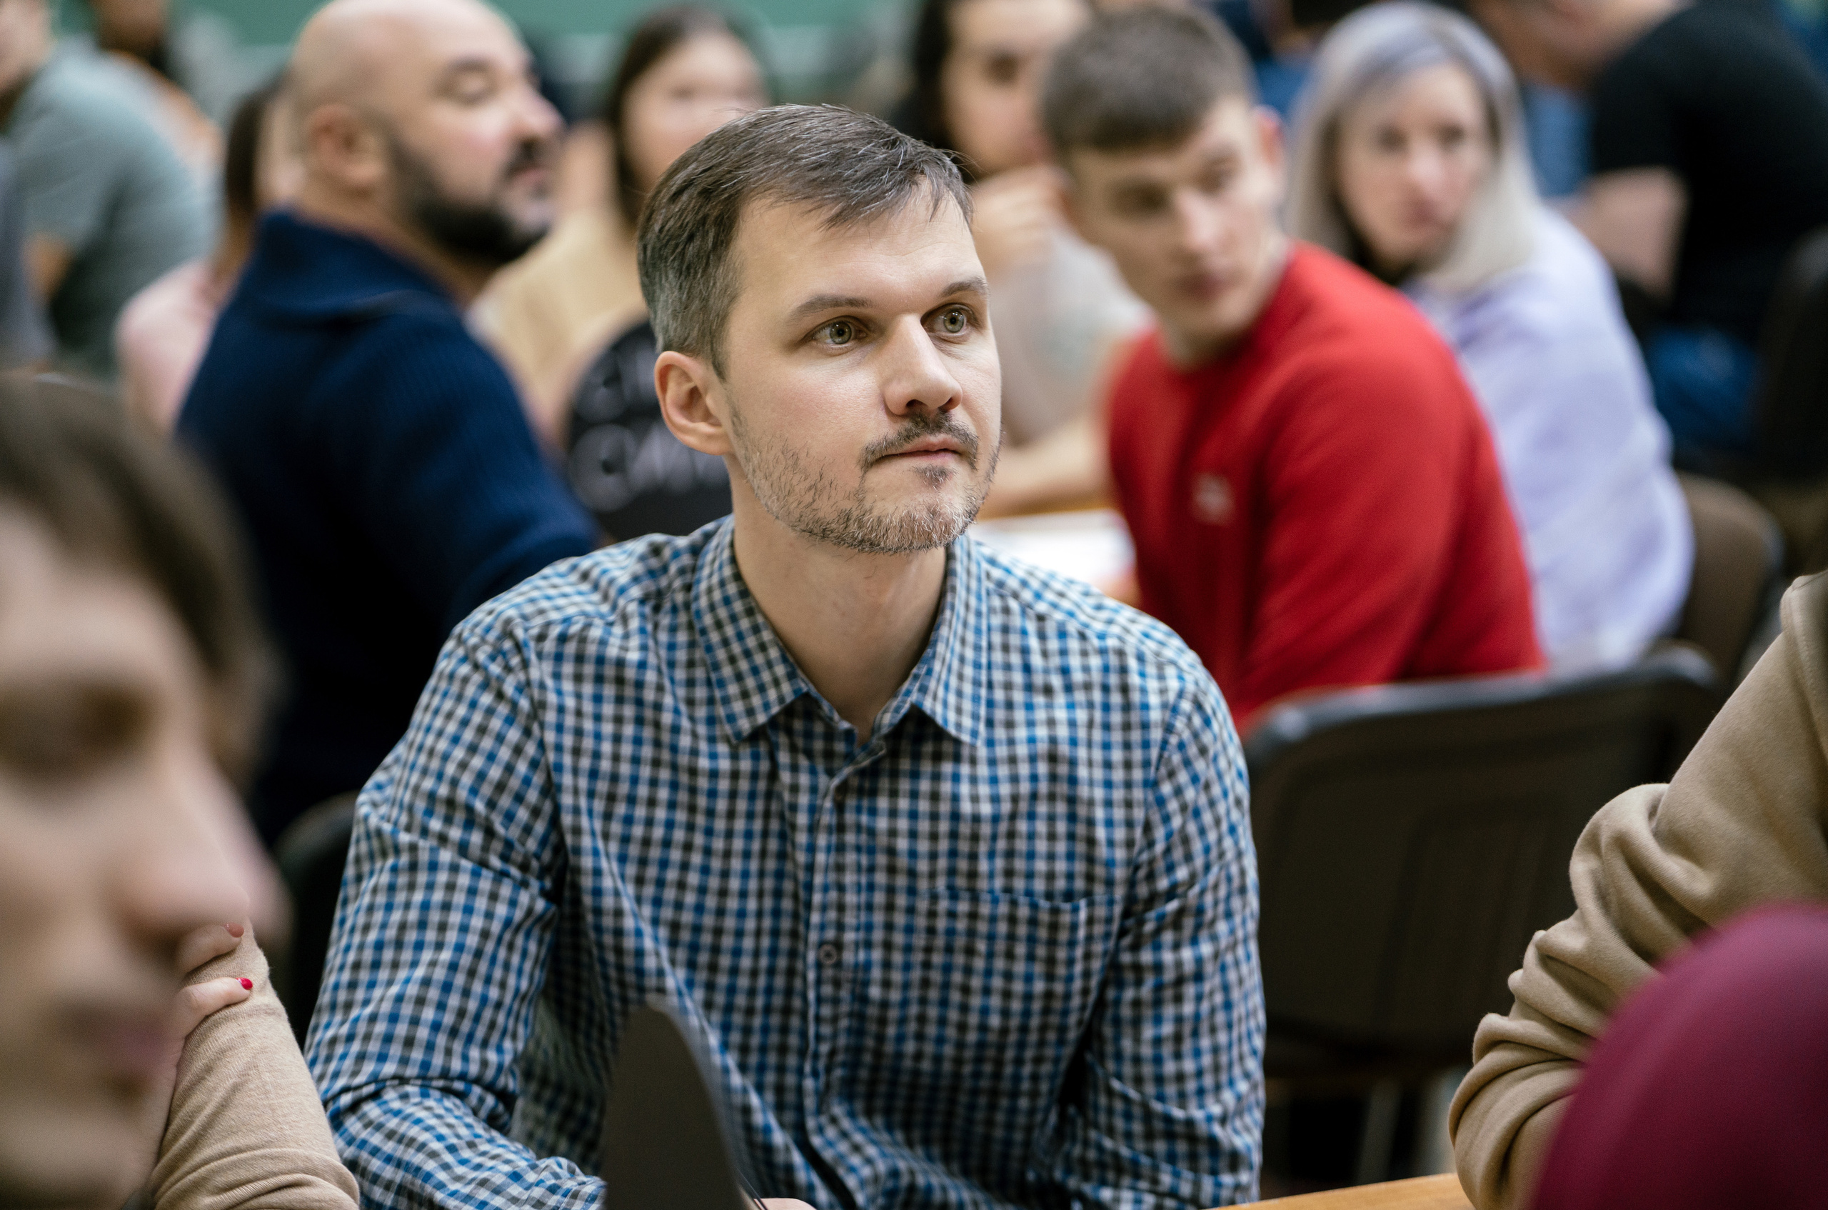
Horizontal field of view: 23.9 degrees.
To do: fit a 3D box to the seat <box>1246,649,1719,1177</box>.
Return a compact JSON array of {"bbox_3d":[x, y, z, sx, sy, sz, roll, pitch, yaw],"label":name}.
[{"bbox_3d":[0.340,0.409,3.591,0.500,0.830,0.560,-6,12,-30],"label":"seat"}]

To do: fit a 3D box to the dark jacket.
[{"bbox_3d":[-0.375,-0.007,3.536,0.460,0.640,0.540,-5,12,-28],"label":"dark jacket"}]

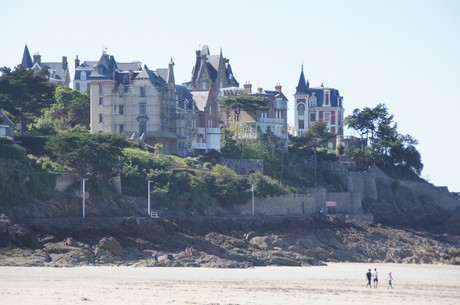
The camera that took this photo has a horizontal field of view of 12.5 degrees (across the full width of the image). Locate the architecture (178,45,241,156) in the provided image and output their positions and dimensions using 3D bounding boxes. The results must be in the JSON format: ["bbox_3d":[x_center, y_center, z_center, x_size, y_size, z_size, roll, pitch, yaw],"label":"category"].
[{"bbox_3d":[-4.240,-10.950,435.000,11.000,22.740,11.500,0,-2,-10],"label":"architecture"}]

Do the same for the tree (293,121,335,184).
[{"bbox_3d":[17.850,0.110,450.000,9.000,13.900,8.500,0,-2,0],"label":"tree"}]

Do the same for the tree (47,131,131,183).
[{"bbox_3d":[-25.050,0.880,370.000,14.300,9.490,12.000,0,-2,0],"label":"tree"}]

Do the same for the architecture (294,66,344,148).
[{"bbox_3d":[20.070,-9.870,472.000,9.600,18.840,9.300,0,-2,12],"label":"architecture"}]

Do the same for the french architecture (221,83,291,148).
[{"bbox_3d":[4.970,-7.510,445.000,13.000,14.590,11.500,0,-2,-15],"label":"french architecture"}]

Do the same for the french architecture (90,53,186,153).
[{"bbox_3d":[-17.870,-9.460,398.000,15.300,19.670,13.000,0,-2,10],"label":"french architecture"}]

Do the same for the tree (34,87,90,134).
[{"bbox_3d":[-32.470,-8.140,408.000,10.800,9.310,9.500,0,-2,0],"label":"tree"}]

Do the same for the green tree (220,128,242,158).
[{"bbox_3d":[0.310,-1.830,428.000,4.500,6.100,4.300,0,-2,0],"label":"green tree"}]

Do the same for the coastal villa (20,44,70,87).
[{"bbox_3d":[-40.760,-16.570,465.000,10.500,14.300,9.500,0,-2,5],"label":"coastal villa"}]

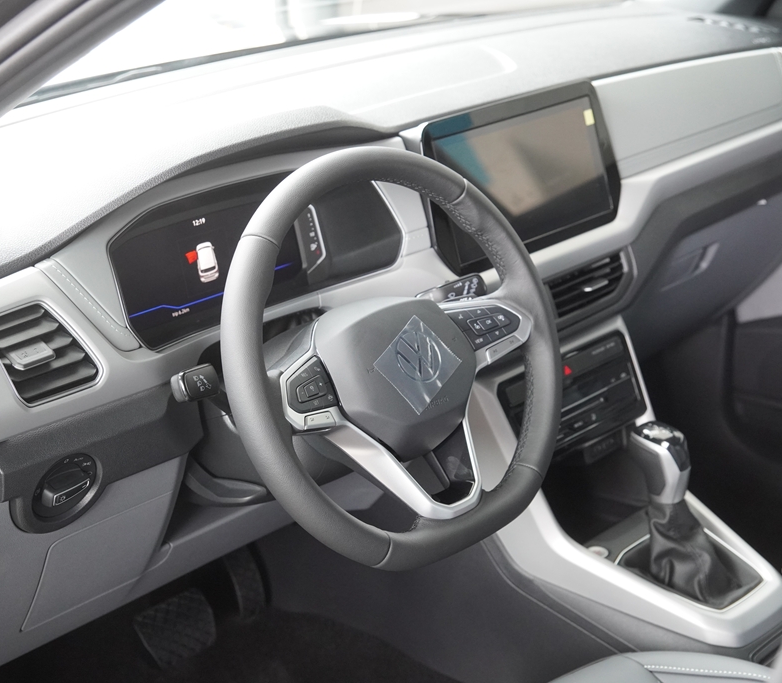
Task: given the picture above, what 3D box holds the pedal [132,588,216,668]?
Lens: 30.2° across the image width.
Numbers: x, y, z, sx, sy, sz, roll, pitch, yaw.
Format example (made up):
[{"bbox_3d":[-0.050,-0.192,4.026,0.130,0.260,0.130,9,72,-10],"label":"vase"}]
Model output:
[{"bbox_3d":[-0.245,0.325,1.636,0.090,0.070,0.030,-22,-11,-41],"label":"pedal"}]

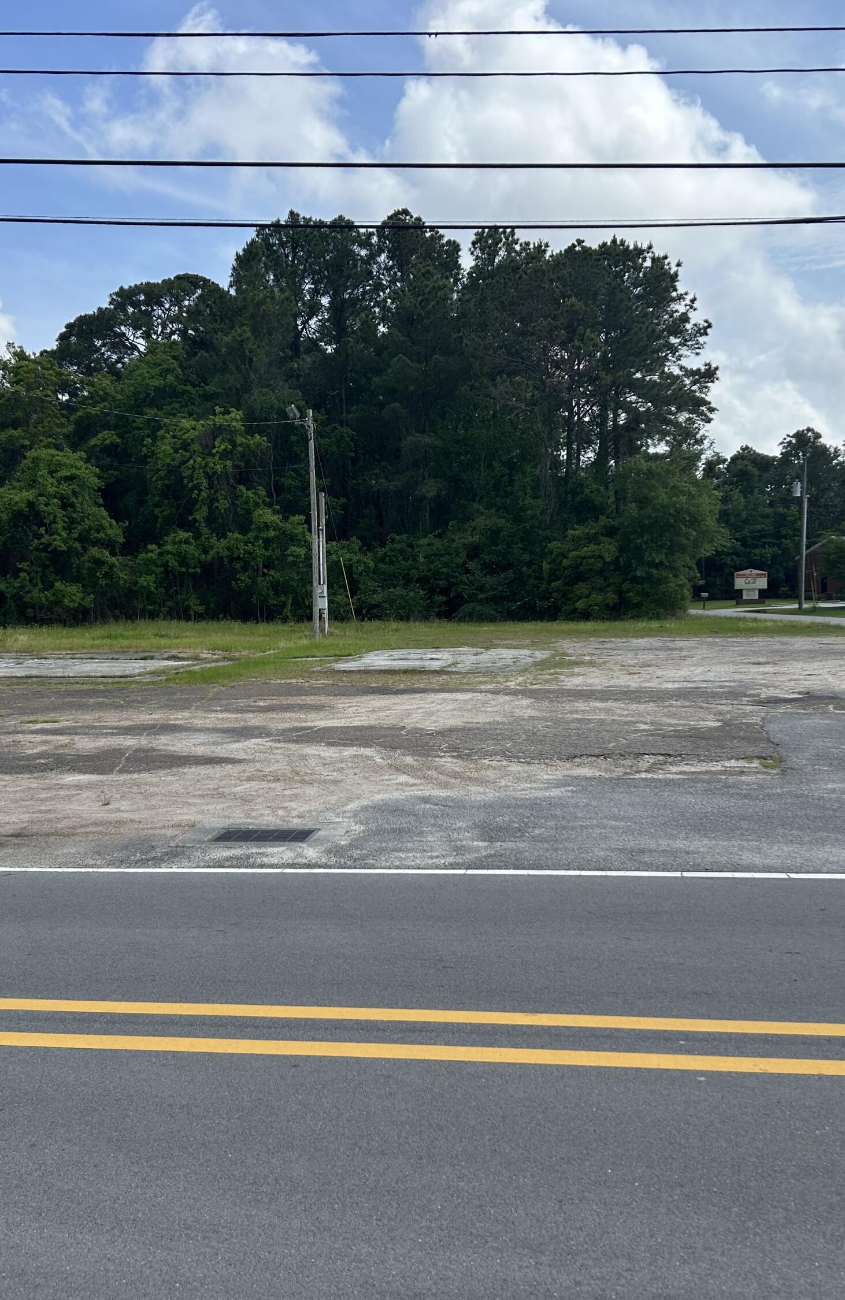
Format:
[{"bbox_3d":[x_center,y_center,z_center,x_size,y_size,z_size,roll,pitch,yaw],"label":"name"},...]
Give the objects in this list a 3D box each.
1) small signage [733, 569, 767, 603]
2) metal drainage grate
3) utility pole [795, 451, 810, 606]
[{"bbox_3d":[26.178,-5.084,104.000,2.600,2.800,0.500,-1,2,6],"label":"small signage"},{"bbox_3d":[-1.135,1.375,9.494,0.670,0.050,0.490,-1,3,11],"label":"metal drainage grate"},{"bbox_3d":[25.074,-7.711,86.000,0.900,10.050,0.500,-2,2,0],"label":"utility pole"}]

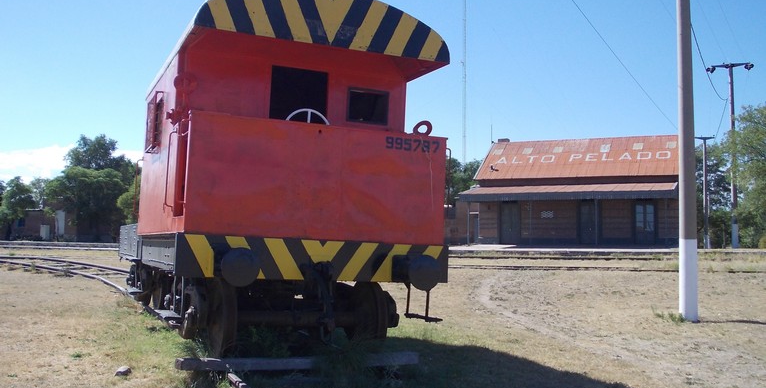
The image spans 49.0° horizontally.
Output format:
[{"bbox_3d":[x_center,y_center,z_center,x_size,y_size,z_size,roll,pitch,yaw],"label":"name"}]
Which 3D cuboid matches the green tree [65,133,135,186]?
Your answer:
[{"bbox_3d":[-27.613,-0.557,82.157,7.600,10.771,7.400,1,-3,-19],"label":"green tree"}]

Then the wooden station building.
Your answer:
[{"bbox_3d":[13.196,-0.294,55.716,13.099,7.446,10.900,-1,-3,24],"label":"wooden station building"}]

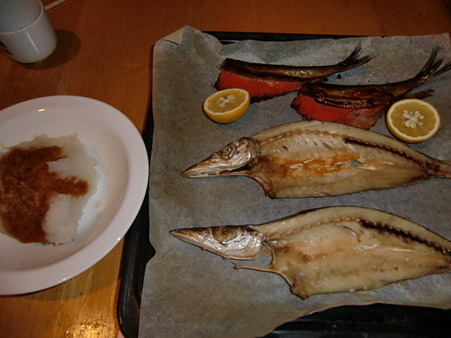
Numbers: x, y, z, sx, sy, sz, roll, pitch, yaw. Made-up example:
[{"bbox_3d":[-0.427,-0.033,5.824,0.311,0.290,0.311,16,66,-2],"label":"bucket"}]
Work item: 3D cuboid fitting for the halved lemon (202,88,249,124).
[{"bbox_3d":[0.004,-0.070,0.371,0.055,0.027,0.055,-7,45,11],"label":"halved lemon"}]

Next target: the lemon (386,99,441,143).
[{"bbox_3d":[0.215,-0.051,0.364,0.055,0.027,0.055,-4,65,7],"label":"lemon"}]

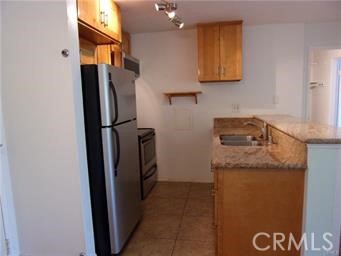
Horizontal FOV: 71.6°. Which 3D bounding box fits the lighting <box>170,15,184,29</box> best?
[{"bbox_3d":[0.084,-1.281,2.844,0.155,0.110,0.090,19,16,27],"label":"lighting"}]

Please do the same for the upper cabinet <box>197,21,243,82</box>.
[{"bbox_3d":[0.715,-1.074,3.451,0.605,0.785,0.320,-1,7,11],"label":"upper cabinet"}]

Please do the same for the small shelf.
[{"bbox_3d":[0.209,-0.464,3.681,0.555,0.205,0.210,-1,7,11],"label":"small shelf"}]

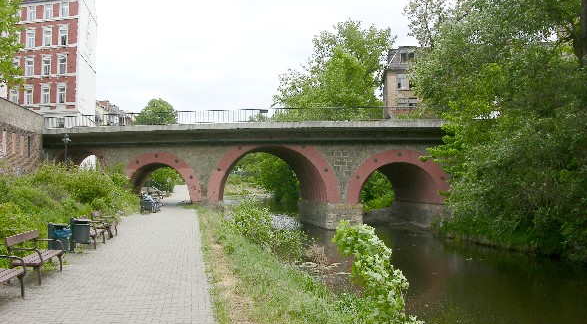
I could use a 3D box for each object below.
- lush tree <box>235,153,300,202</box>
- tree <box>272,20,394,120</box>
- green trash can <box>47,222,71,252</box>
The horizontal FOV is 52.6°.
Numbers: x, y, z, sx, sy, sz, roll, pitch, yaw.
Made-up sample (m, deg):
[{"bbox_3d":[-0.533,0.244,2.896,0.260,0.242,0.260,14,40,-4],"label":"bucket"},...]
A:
[{"bbox_3d":[-2.700,1.200,80.000,11.000,9.000,10.000,1,-3,0],"label":"lush tree"},{"bbox_3d":[4.600,-5.000,70.000,14.500,20.000,13.500,1,-3,0],"label":"tree"},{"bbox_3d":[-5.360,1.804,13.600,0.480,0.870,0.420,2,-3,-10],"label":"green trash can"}]

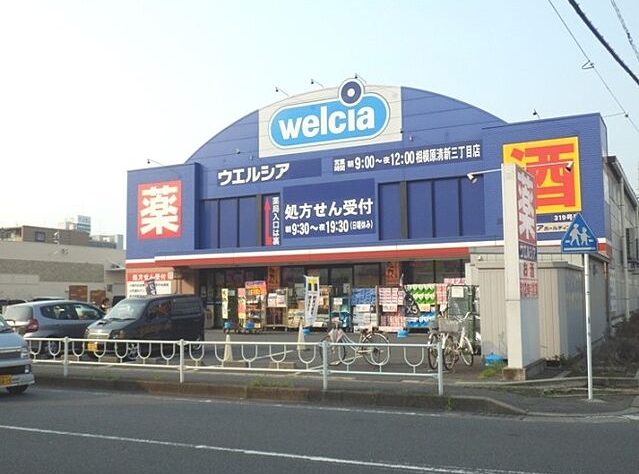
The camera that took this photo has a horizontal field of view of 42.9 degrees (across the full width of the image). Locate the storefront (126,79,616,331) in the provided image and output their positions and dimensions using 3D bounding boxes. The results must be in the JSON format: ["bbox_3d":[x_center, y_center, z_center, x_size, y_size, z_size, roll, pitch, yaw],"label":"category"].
[{"bbox_3d":[0.457,-1.182,33.586,22.000,10.200,3.000,-3,-5,30],"label":"storefront"}]

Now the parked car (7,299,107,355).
[{"bbox_3d":[-7.321,2.570,23.329,1.660,1.520,3.750,-3,-5,28],"label":"parked car"}]

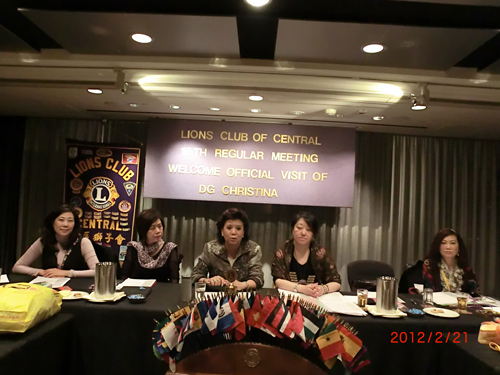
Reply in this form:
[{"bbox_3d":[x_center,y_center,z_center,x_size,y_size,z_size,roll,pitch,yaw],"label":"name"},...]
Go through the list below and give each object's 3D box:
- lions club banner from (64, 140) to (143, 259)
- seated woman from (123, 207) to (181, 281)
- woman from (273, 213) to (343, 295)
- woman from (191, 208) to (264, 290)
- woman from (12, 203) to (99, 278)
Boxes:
[{"bbox_3d":[-1.669,0.216,4.075,0.820,1.420,0.040,3,-3,-4],"label":"lions club banner"},{"bbox_3d":[-0.734,0.769,2.678,0.450,1.205,0.700,3,-3,-9],"label":"seated woman"},{"bbox_3d":[0.375,0.793,2.477,0.480,1.240,0.720,2,-3,4],"label":"woman"},{"bbox_3d":[-0.165,0.769,2.497,0.500,1.240,0.720,3,-3,-1],"label":"woman"},{"bbox_3d":[-1.354,0.729,2.621,0.580,1.220,0.720,3,-3,-2],"label":"woman"}]

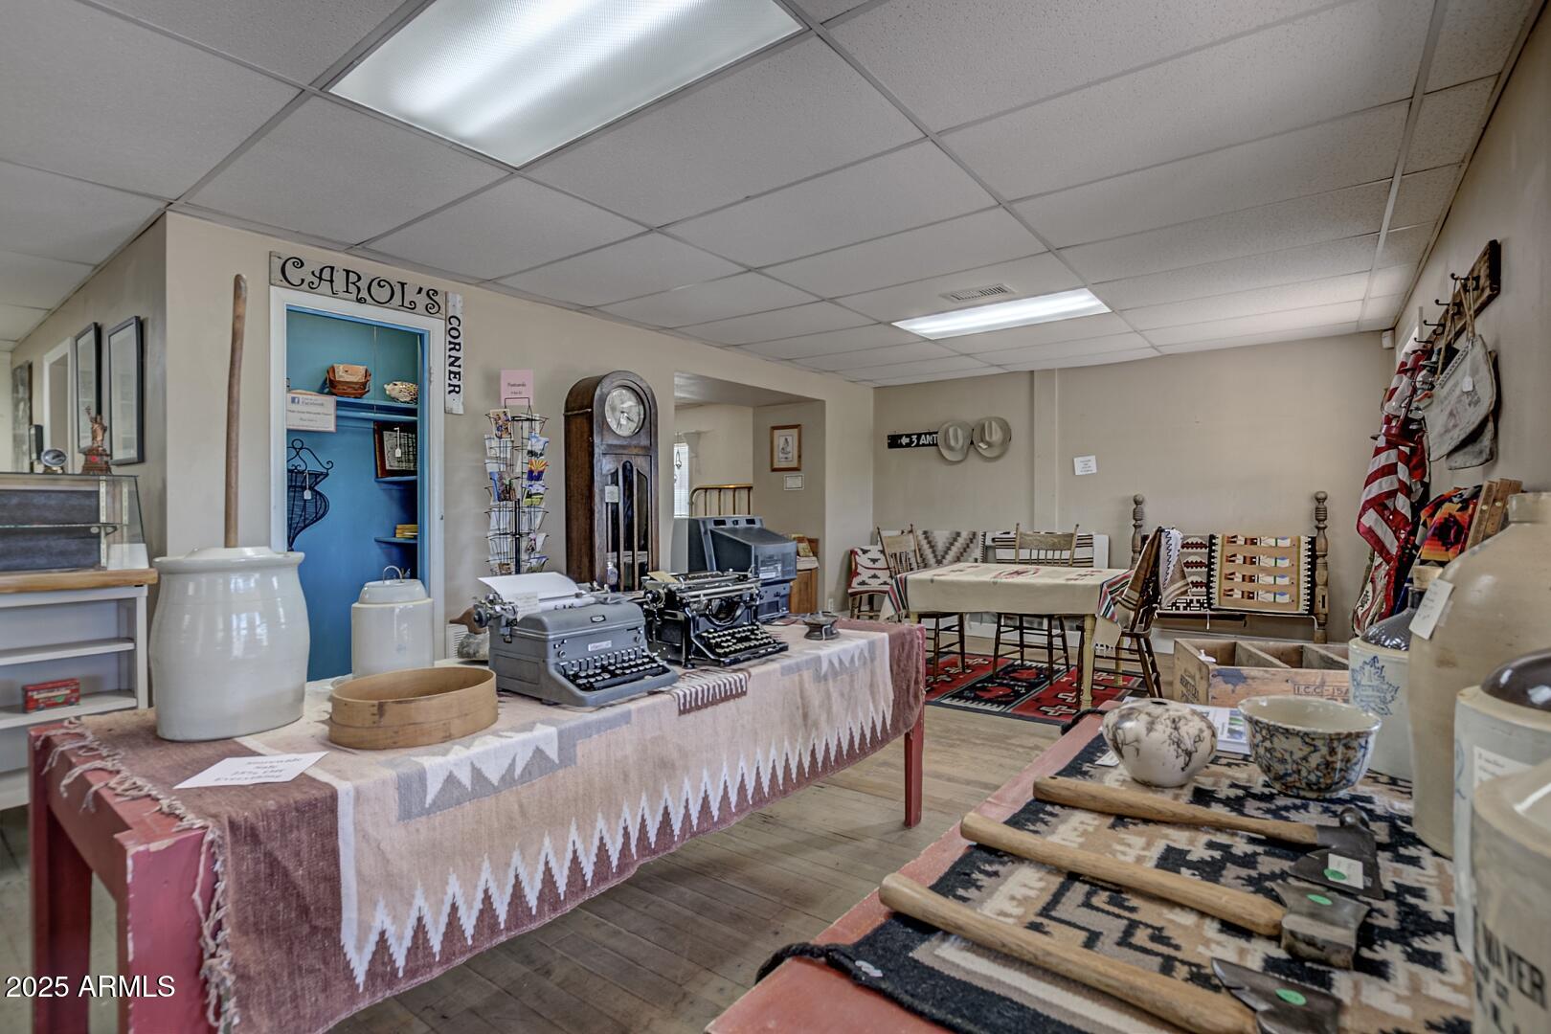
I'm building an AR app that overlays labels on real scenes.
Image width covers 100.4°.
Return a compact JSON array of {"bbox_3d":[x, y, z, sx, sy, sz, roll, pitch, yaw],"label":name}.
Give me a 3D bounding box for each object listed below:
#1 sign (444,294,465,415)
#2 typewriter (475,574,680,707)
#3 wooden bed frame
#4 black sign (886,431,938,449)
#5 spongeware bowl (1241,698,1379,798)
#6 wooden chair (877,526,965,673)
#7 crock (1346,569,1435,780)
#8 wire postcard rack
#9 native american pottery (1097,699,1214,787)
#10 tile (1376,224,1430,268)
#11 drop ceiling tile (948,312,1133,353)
[{"bbox_3d":[-1.601,-0.817,3.237,0.020,0.595,0.095,1,1,40],"label":"sign"},{"bbox_3d":[-0.483,0.288,1.611,0.350,0.250,0.370,1,1,42],"label":"typewriter"},{"bbox_3d":[3.420,0.457,4.920,1.210,1.280,0.100,0,0,34],"label":"wooden bed frame"},{"bbox_3d":[1.555,-0.720,5.912,1.129,0.137,0.020,0,1,31],"label":"black sign"},{"bbox_3d":[0.752,0.327,0.915,0.158,0.103,0.158,0,0,38],"label":"spongeware bowl"},{"bbox_3d":[1.032,0.577,4.514,0.500,1.010,0.430,1,1,43],"label":"wooden chair"},{"bbox_3d":[0.985,0.228,0.977,0.177,0.303,0.177,0,0,-10],"label":"crock"},{"bbox_3d":[-1.204,0.285,3.000,0.280,1.683,0.280,1,1,40],"label":"wire postcard rack"},{"bbox_3d":[0.660,0.387,1.120,0.174,0.133,0.174,0,1,0],"label":"native american pottery"},{"bbox_3d":[2.867,-1.236,2.946,0.172,0.016,0.616,0,1,40],"label":"tile"},{"bbox_3d":[1.870,-1.307,4.676,1.210,0.020,0.610,0,0,37],"label":"drop ceiling tile"}]

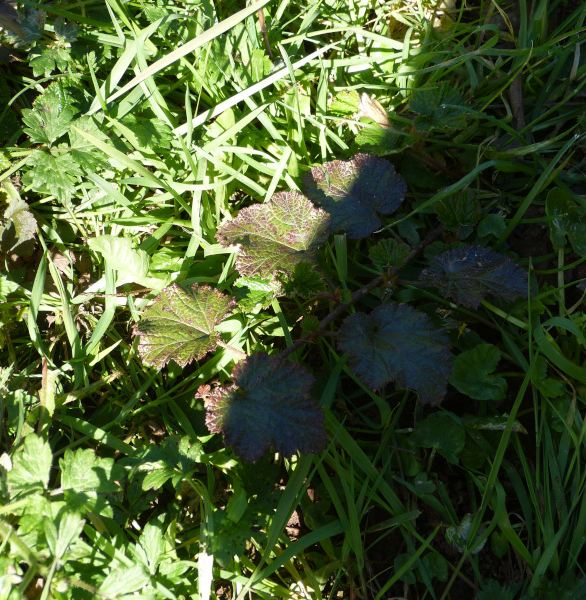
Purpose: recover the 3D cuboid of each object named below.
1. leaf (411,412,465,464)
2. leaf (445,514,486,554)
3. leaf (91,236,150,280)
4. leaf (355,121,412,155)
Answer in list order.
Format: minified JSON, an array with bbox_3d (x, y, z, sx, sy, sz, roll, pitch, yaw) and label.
[{"bbox_3d":[0.095,0.090,0.948,0.038,0.010,0.039,37,71,17],"label":"leaf"},{"bbox_3d":[0.097,0.131,0.816,0.021,0.005,0.021,-26,69,-11],"label":"leaf"},{"bbox_3d":[-0.119,-0.029,1.006,0.042,0.012,0.042,-40,73,-17],"label":"leaf"},{"bbox_3d":[0.067,-0.119,1.069,0.043,0.010,0.029,3,67,2],"label":"leaf"}]

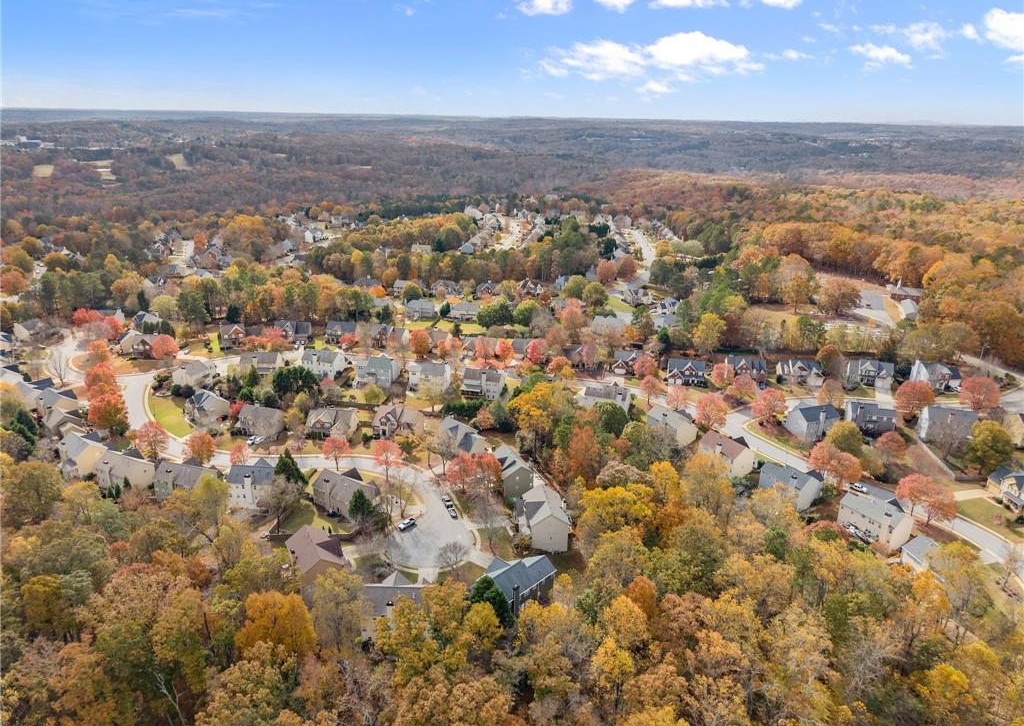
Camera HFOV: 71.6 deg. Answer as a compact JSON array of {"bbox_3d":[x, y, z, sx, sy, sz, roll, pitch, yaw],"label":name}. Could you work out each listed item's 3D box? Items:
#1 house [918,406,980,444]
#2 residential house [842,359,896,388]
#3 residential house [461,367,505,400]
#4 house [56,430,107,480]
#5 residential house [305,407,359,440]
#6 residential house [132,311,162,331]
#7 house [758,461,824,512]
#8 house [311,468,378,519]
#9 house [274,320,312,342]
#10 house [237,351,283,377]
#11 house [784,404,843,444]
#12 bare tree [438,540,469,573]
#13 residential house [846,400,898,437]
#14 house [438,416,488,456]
[{"bbox_3d":[164.850,21.850,269.460,15.300,10.300,11.350,6,20,14],"label":"house"},{"bbox_3d":[150.130,3.970,296.570,14.300,9.300,11.300,4,19,8],"label":"residential house"},{"bbox_3d":[-11.480,8.250,291.500,15.200,10.800,10.400,5,20,10],"label":"residential house"},{"bbox_3d":[-133.820,27.860,221.920,13.450,9.430,11.730,16,25,37],"label":"house"},{"bbox_3d":[-64.980,21.780,257.870,15.800,9.500,11.470,3,19,5],"label":"residential house"},{"bbox_3d":[-189.560,-20.950,372.730,14.000,9.670,11.300,15,24,34],"label":"residential house"},{"bbox_3d":[80.460,34.570,206.120,11.000,9.100,14.200,-12,23,-32],"label":"house"},{"bbox_3d":[-49.490,37.980,212.470,15.700,10.000,11.250,13,23,31],"label":"house"},{"bbox_3d":[-111.022,-17.674,363.293,15.800,9.300,11.500,0,19,-3],"label":"house"},{"bbox_3d":[-110.050,0.030,310.850,15.000,10.200,10.000,2,19,2],"label":"house"},{"bbox_3d":[106.180,20.170,251.570,14.030,10.270,13.180,-6,20,-18],"label":"house"},{"bbox_3d":[-14.430,49.390,177.580,7.800,8.600,7.600,1,19,0],"label":"bare tree"},{"bbox_3d":[137.710,20.250,273.090,15.400,10.000,11.190,5,20,12],"label":"residential house"},{"bbox_3d":[-15.920,23.970,231.830,14.700,9.100,10.500,17,25,38],"label":"house"}]

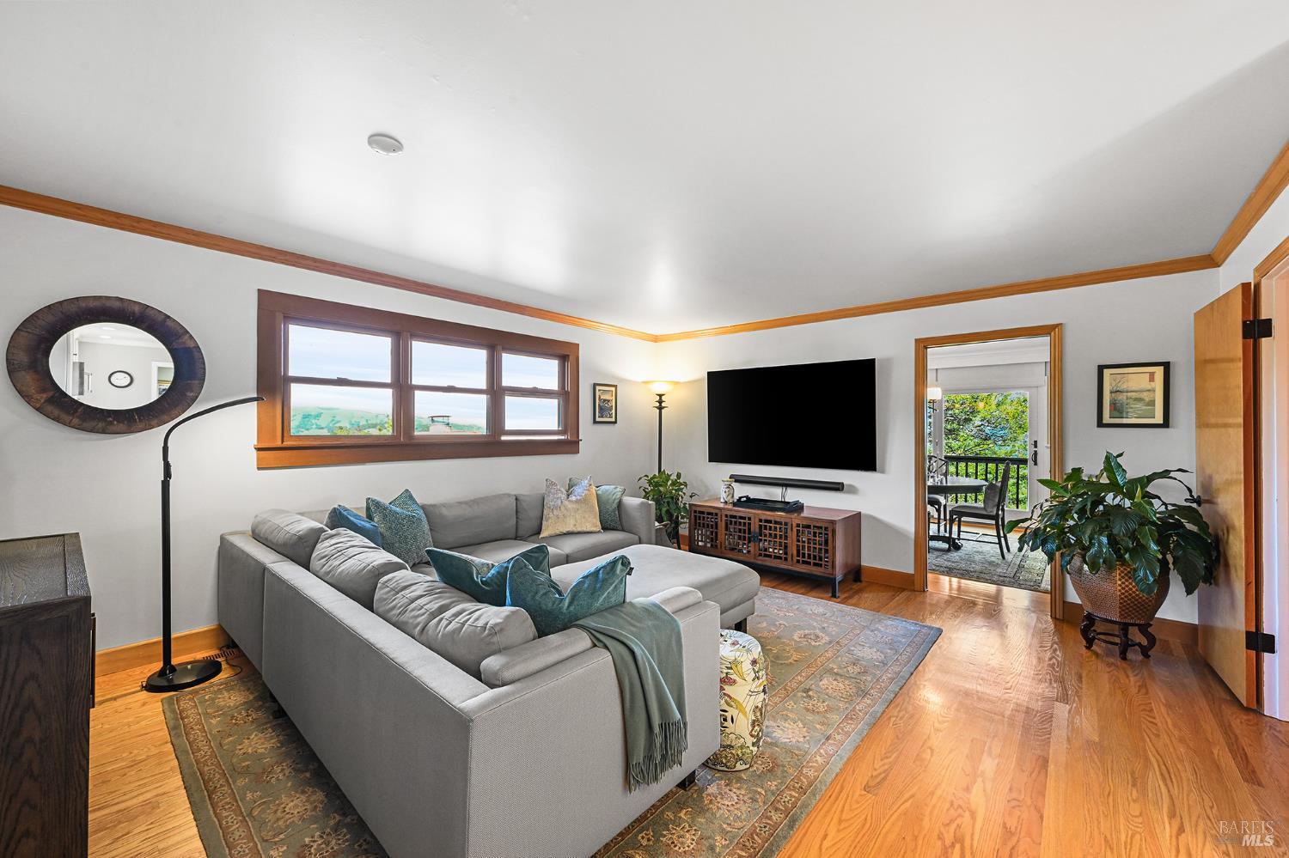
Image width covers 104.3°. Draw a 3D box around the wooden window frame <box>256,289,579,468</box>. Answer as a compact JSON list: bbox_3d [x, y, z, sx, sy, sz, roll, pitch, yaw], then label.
[{"bbox_3d":[-1.537,-0.312,4.150,0.100,1.128,2.690,0,0,41],"label":"wooden window frame"}]

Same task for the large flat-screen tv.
[{"bbox_3d":[1.366,-0.124,4.907,1.711,0.979,0.050,0,2,40],"label":"large flat-screen tv"}]

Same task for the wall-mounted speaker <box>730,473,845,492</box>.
[{"bbox_3d":[1.357,0.524,4.906,1.137,0.085,0.113,0,0,40],"label":"wall-mounted speaker"}]

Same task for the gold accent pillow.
[{"bbox_3d":[-0.653,0.698,4.420,0.520,0.500,0.160,0,-16,-25],"label":"gold accent pillow"}]

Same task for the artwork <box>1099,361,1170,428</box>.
[{"bbox_3d":[3.294,-0.222,3.382,0.348,0.433,0.025,0,0,40],"label":"artwork"}]

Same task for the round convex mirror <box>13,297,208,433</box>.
[{"bbox_3d":[-2.733,-0.324,2.597,0.065,0.703,0.705,0,0,40],"label":"round convex mirror"}]

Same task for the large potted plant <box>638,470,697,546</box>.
[{"bbox_3d":[0.231,0.894,5.310,0.540,0.880,0.540,0,0,0],"label":"large potted plant"}]

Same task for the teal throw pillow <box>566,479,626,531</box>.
[{"bbox_3d":[-0.439,0.708,4.600,0.500,0.480,0.150,0,-15,12],"label":"teal throw pillow"}]

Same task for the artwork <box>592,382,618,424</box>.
[{"bbox_3d":[-0.417,-0.264,5.348,0.025,0.429,0.357,0,0,40],"label":"artwork"}]

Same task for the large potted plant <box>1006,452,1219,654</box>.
[{"bbox_3d":[2.907,0.760,3.189,0.981,1.238,0.840,0,0,40],"label":"large potted plant"}]

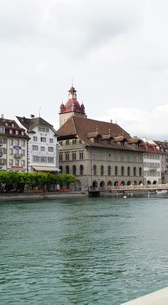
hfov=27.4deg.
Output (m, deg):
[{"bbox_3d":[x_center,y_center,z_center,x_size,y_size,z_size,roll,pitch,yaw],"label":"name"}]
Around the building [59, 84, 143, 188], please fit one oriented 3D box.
[{"bbox_3d":[3.139,-5.451,113.361,24.350,35.350,22.500,5,-6,-44],"label":"building"}]

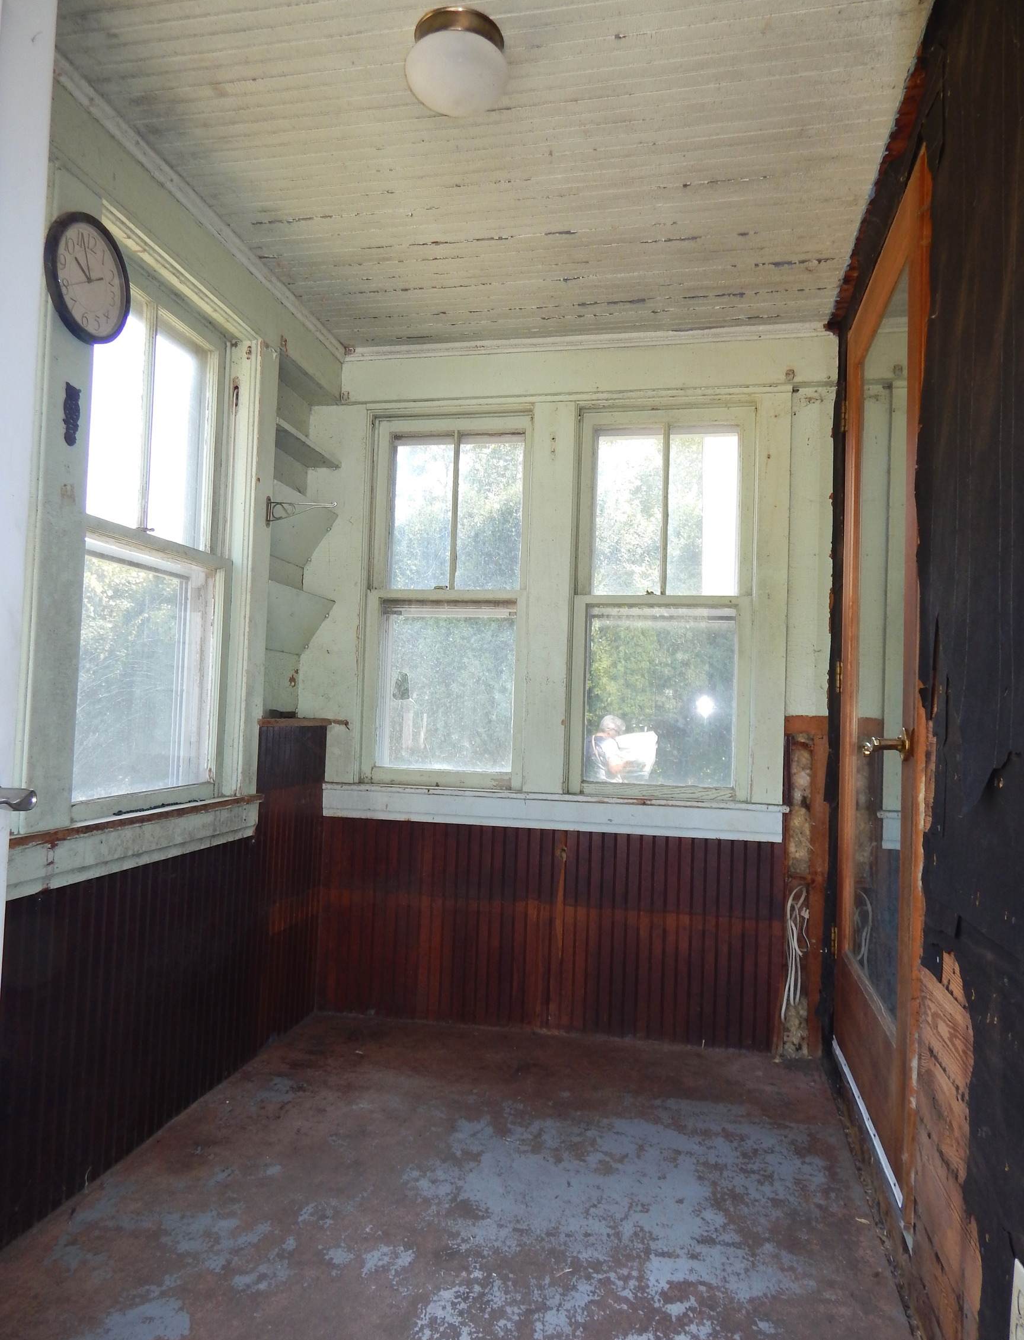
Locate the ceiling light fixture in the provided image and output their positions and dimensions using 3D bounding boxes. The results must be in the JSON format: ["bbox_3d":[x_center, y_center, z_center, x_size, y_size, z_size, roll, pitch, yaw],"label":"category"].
[{"bbox_3d":[-0.099,-1.104,1.601,0.190,0.112,0.190,2,-2,0],"label":"ceiling light fixture"}]

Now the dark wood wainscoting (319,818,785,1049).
[{"bbox_3d":[0.088,0.854,2.856,1.518,0.658,0.030,1,-2,12],"label":"dark wood wainscoting"}]

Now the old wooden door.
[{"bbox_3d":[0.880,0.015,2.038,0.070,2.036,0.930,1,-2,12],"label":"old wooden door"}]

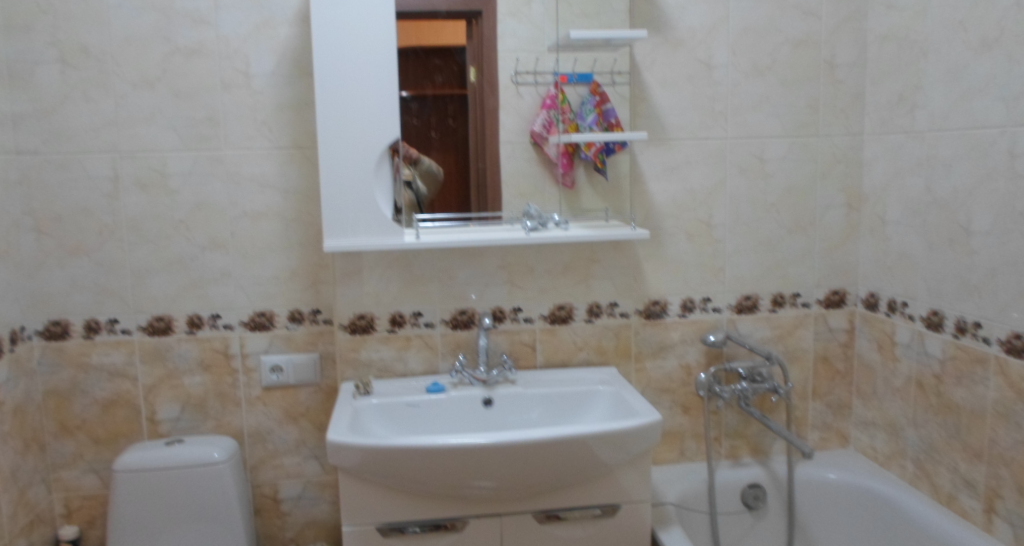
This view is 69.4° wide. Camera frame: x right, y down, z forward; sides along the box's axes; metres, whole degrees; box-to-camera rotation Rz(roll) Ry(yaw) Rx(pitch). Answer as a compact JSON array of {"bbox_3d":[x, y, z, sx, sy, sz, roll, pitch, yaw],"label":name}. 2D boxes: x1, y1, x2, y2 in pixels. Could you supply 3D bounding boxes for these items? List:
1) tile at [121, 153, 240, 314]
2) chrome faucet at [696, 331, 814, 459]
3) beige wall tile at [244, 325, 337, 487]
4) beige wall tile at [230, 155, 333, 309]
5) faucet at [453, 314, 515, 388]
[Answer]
[{"bbox_3d":[-0.835,-0.101,1.857,0.249,0.399,0.010,-2,8,-7],"label":"tile"},{"bbox_3d":[0.624,0.282,1.827,0.241,0.235,0.355,-2,8,-7],"label":"chrome faucet"},{"bbox_3d":[-0.571,0.347,1.934,0.243,0.400,0.010,-2,8,-8],"label":"beige wall tile"},{"bbox_3d":[-0.587,-0.111,1.887,0.248,0.399,0.010,-2,8,-7],"label":"beige wall tile"},{"bbox_3d":[-0.064,0.177,1.709,0.155,0.195,0.150,-2,8,-8],"label":"faucet"}]

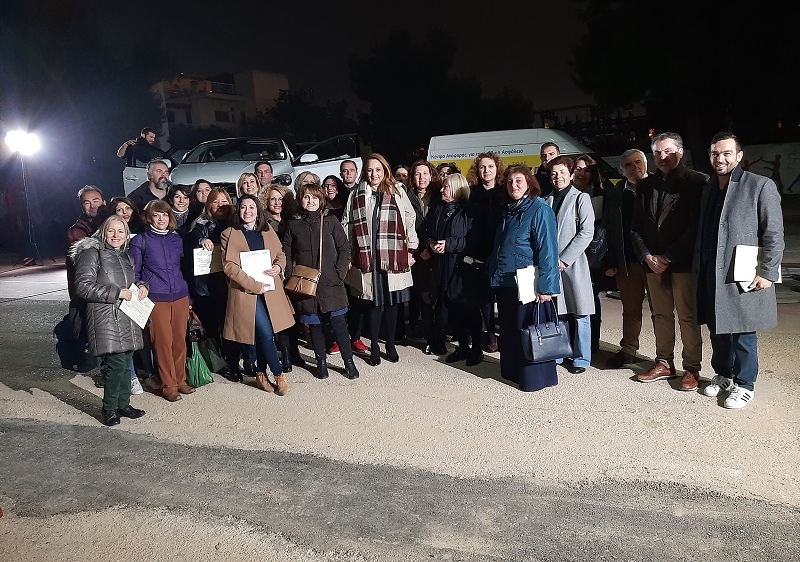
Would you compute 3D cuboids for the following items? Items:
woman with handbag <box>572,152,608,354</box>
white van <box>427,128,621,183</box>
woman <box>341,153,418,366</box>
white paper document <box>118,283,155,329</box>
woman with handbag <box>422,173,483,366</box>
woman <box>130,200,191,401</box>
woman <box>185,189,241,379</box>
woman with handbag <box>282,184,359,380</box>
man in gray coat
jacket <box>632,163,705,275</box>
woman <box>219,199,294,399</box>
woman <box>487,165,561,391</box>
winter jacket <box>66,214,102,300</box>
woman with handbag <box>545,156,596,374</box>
[{"bbox_3d":[1.596,-0.206,5.200,0.500,1.677,0.400,2,10,35],"label":"woman with handbag"},{"bbox_3d":[3.423,-2.016,14.110,5.300,2.600,2.000,0,9,22],"label":"white van"},{"bbox_3d":[-0.177,-0.178,5.380,0.620,1.792,0.400,-4,8,-3],"label":"woman"},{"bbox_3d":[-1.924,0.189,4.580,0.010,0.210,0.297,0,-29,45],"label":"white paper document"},{"bbox_3d":[0.446,-0.089,5.300,0.530,1.619,0.460,2,10,35],"label":"woman with handbag"},{"bbox_3d":[-1.946,0.156,5.070,0.520,1.623,0.380,-8,9,-27],"label":"woman"},{"bbox_3d":[-1.576,0.030,5.360,0.520,1.651,0.480,-9,10,-35],"label":"woman"},{"bbox_3d":[-0.655,0.000,5.406,0.540,1.640,0.380,-4,8,-5],"label":"woman with handbag"},{"bbox_3d":[2.228,-0.062,4.120,0.560,1.801,0.430,4,11,44],"label":"man in gray coat"},{"bbox_3d":[1.965,-0.463,4.550,0.530,0.790,0.340,2,10,35],"label":"jacket"},{"bbox_3d":[-1.175,0.098,5.190,0.540,1.620,0.400,-6,9,-14],"label":"woman"},{"bbox_3d":[0.960,-0.025,4.781,0.500,1.650,0.400,3,10,36],"label":"woman"},{"bbox_3d":[-2.666,-0.216,5.500,0.500,0.740,0.320,-7,9,-25],"label":"winter jacket"},{"bbox_3d":[1.338,-0.121,4.870,0.520,1.675,0.420,4,11,42],"label":"woman with handbag"}]

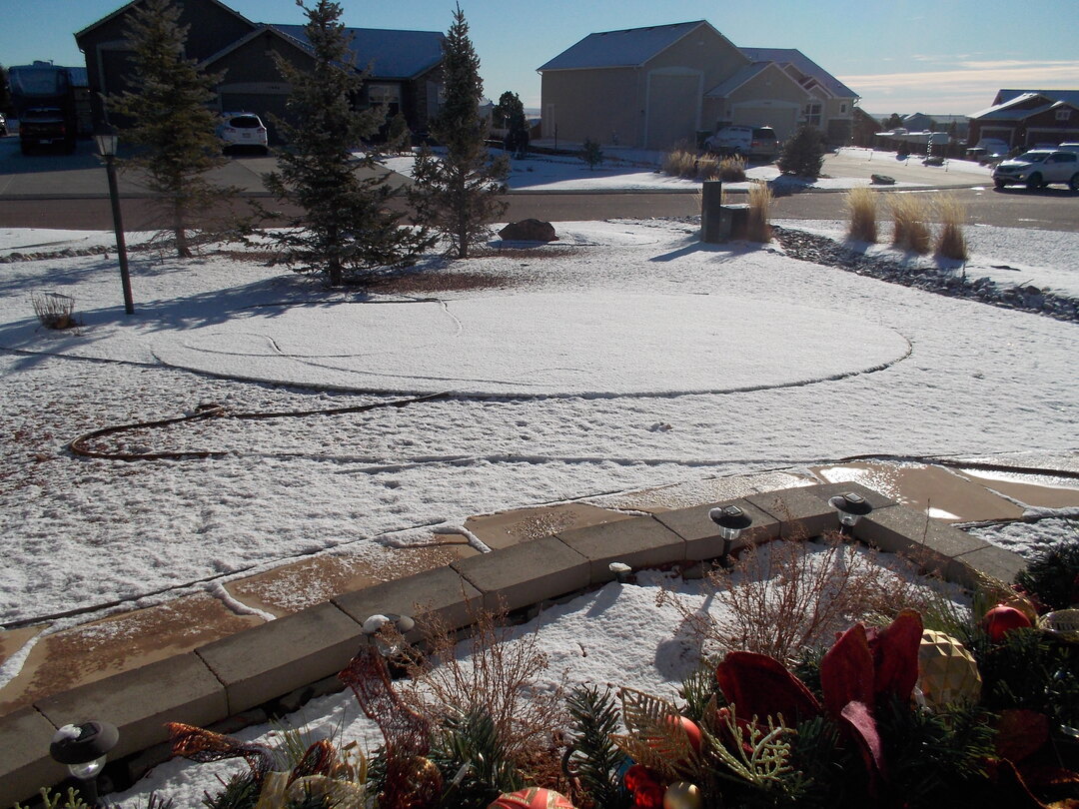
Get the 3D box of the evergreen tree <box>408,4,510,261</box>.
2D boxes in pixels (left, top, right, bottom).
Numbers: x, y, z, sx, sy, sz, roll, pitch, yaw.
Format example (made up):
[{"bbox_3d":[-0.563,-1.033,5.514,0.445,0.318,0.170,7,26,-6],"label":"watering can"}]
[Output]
[{"bbox_3d":[-1.406,-4.587,15.548,1.700,4.150,1.700,0,19,0],"label":"evergreen tree"}]

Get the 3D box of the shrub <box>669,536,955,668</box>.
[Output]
[{"bbox_3d":[0.737,0.535,2.535,0.750,0.420,0.600,1,18,0],"label":"shrub"}]

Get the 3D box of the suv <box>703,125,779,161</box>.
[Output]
[{"bbox_3d":[11.182,-14.743,50.428,1.900,1.740,4.850,-9,20,-25],"label":"suv"}]

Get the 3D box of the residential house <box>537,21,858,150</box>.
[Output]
[{"bbox_3d":[11.300,-21.732,61.798,17.000,7.300,15.500,-9,20,-25],"label":"residential house"}]

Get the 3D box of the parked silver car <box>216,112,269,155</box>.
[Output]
[{"bbox_3d":[-12.927,-11.701,38.924,1.820,1.660,4.400,-8,20,-25],"label":"parked silver car"}]

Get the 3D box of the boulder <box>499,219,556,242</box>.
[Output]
[{"bbox_3d":[-0.233,-3.623,18.612,1.200,0.440,0.800,0,19,0],"label":"boulder"}]

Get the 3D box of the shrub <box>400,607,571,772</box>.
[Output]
[{"bbox_3d":[-0.137,0.707,2.240,0.400,0.420,0.370,0,19,0],"label":"shrub"}]

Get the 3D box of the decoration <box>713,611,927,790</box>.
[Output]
[{"bbox_3d":[0.338,0.354,1.090,0.230,0.190,0.160,6,19,16],"label":"decoration"}]

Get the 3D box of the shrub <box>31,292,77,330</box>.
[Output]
[{"bbox_3d":[-4.425,-0.892,8.216,0.390,0.330,0.380,1,18,0],"label":"shrub"}]

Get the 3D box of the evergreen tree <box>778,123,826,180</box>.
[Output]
[{"bbox_3d":[10.189,-9.875,35.105,1.800,2.000,1.800,1,18,0],"label":"evergreen tree"}]

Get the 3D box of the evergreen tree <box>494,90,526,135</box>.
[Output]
[{"bbox_3d":[-1.797,-17.682,55.176,2.000,3.100,2.000,1,18,0],"label":"evergreen tree"}]

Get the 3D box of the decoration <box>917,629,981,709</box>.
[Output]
[{"bbox_3d":[0.401,0.285,0.930,0.110,0.110,0.110,1,18,0],"label":"decoration"}]

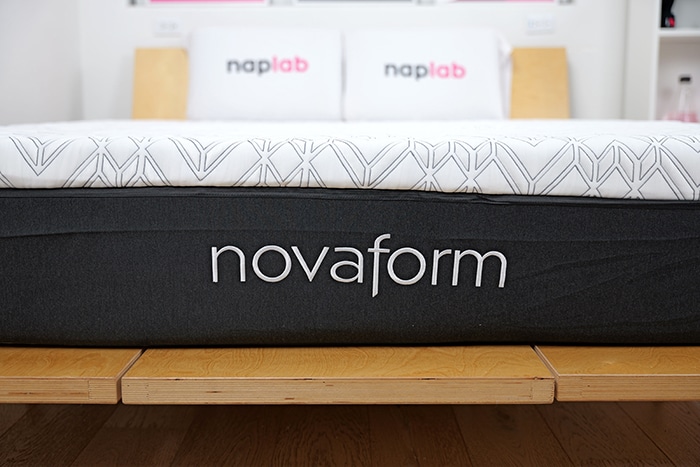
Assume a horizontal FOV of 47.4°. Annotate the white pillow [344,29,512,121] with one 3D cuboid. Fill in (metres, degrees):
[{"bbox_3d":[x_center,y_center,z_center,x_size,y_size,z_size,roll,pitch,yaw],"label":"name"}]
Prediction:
[{"bbox_3d":[0.315,-0.634,3.200,0.665,0.400,0.150,0,-15,0],"label":"white pillow"}]

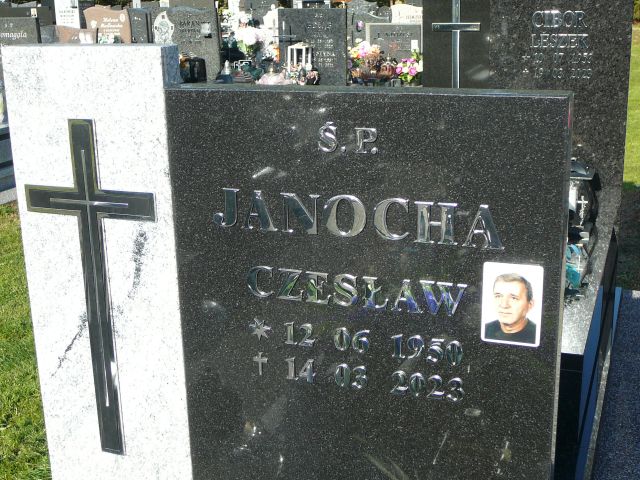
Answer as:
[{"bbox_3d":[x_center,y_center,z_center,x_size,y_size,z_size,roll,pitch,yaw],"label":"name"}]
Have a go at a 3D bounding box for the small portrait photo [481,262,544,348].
[{"bbox_3d":[0.299,0.101,1.415,0.092,0.133,0.006,4,17,20],"label":"small portrait photo"}]

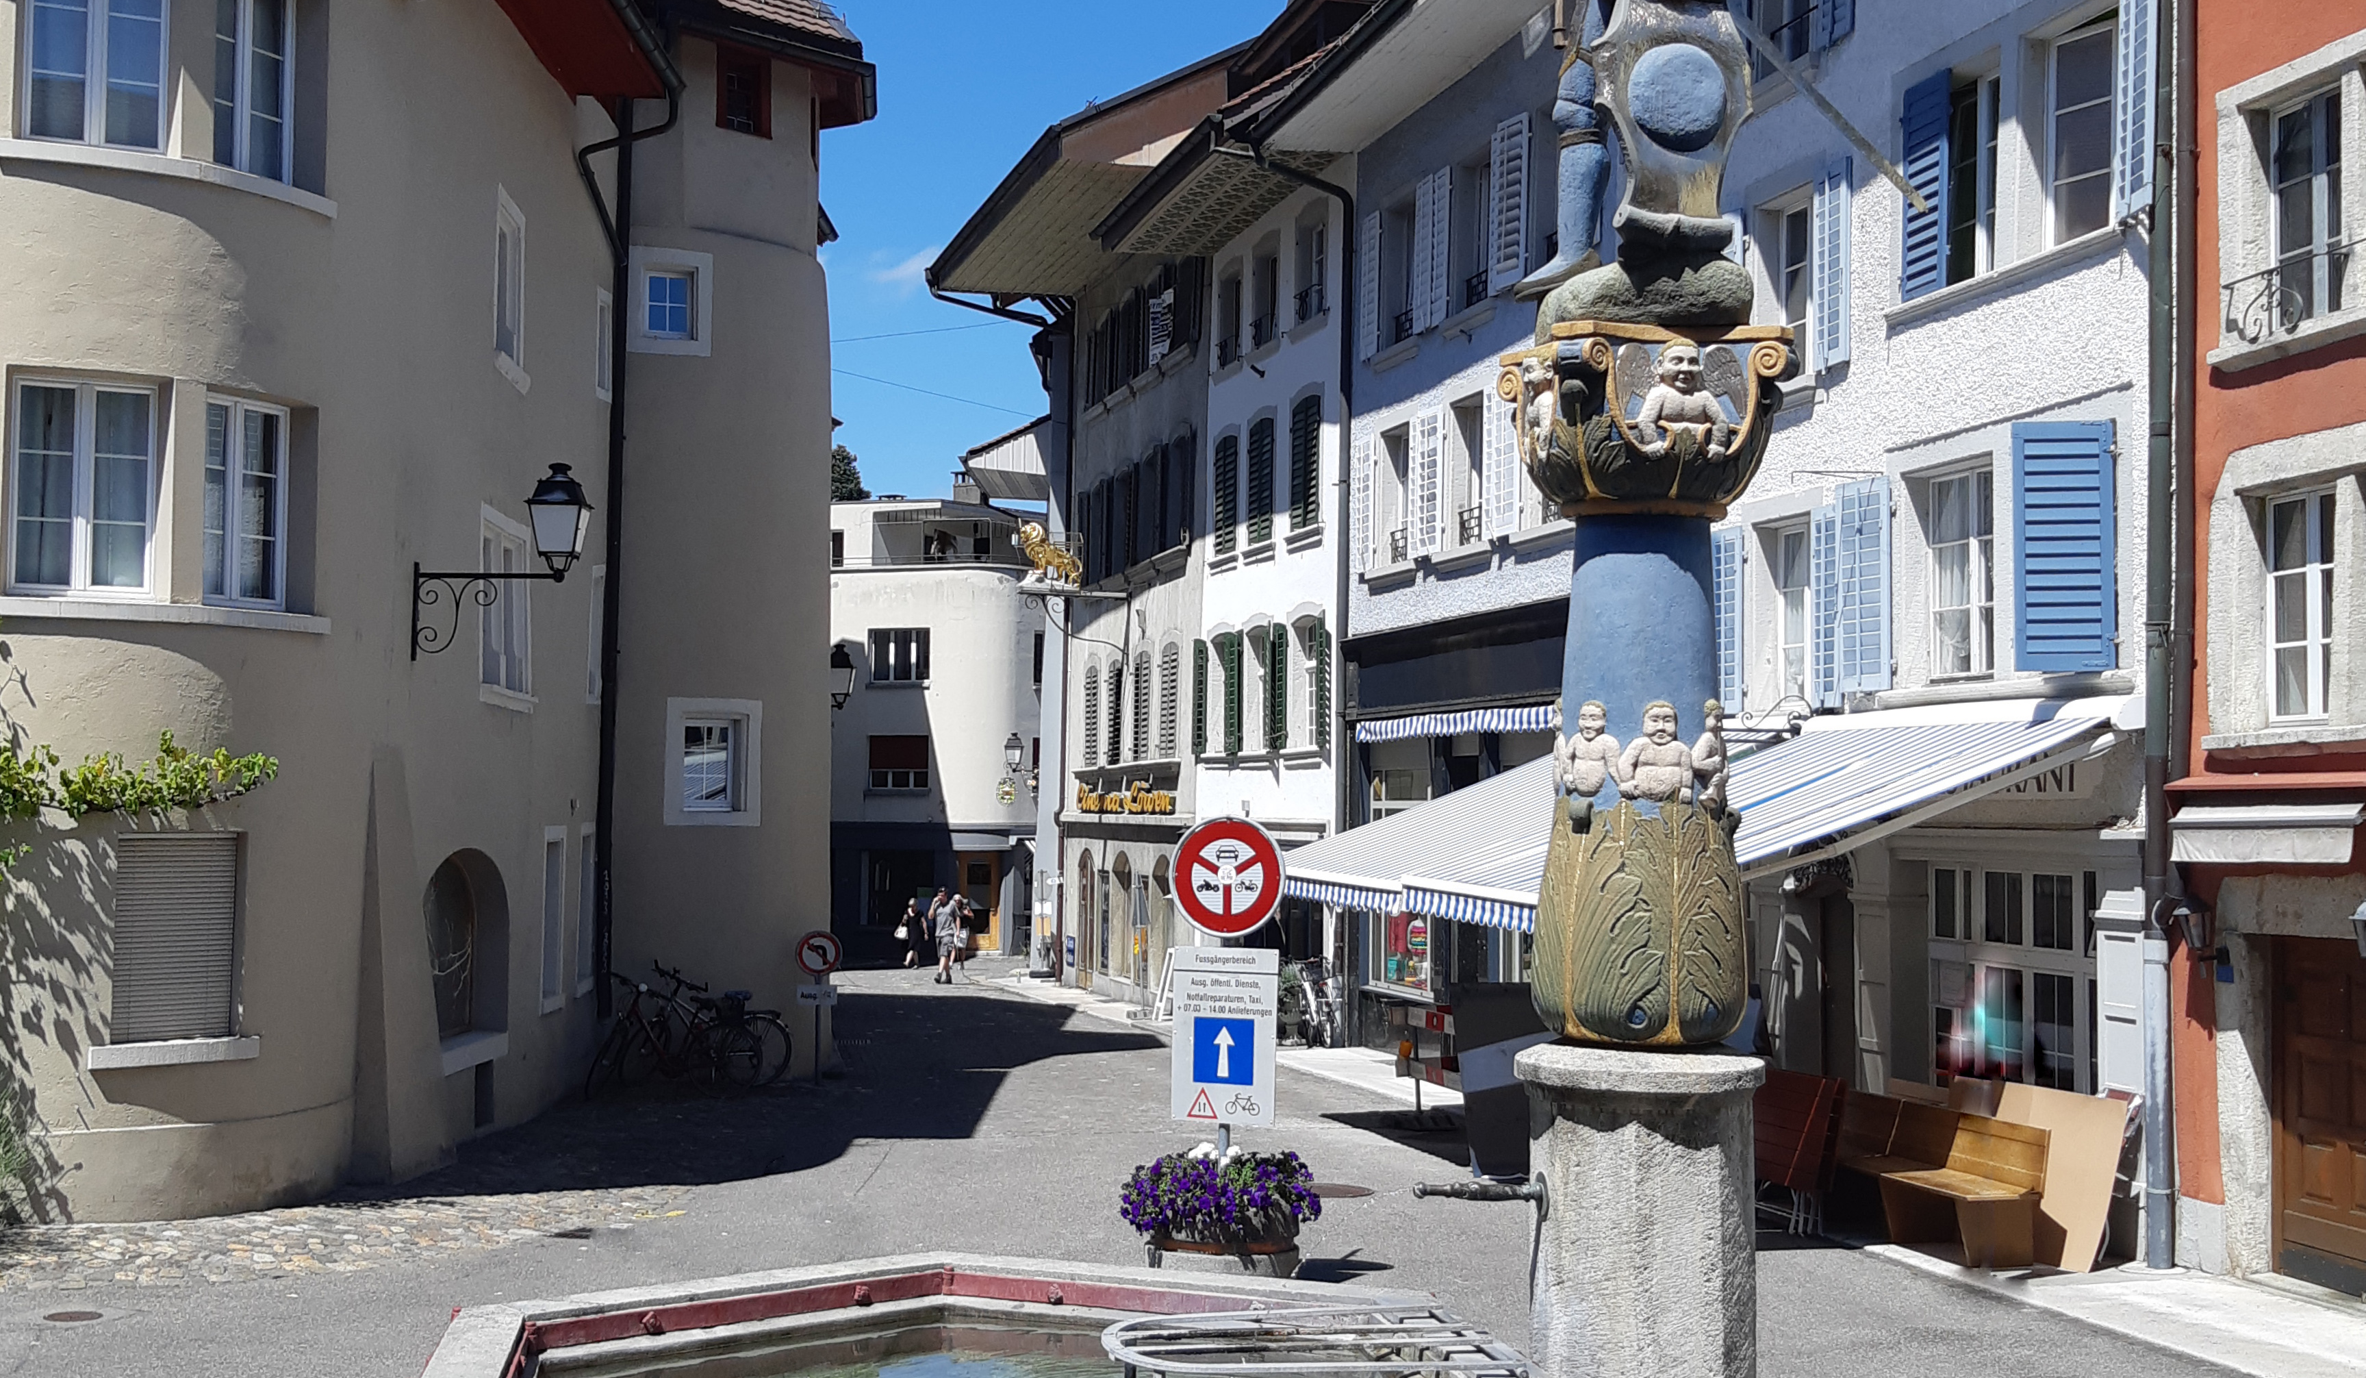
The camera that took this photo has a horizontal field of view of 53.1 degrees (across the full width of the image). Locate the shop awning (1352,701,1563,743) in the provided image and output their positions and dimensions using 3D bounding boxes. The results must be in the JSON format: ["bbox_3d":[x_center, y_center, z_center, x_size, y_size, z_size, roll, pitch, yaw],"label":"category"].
[{"bbox_3d":[2.540,0.365,23.370,0.450,0.270,6.000,2,-3,-15],"label":"shop awning"}]

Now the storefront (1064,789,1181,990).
[{"bbox_3d":[-0.950,3.120,36.300,0.700,3.400,8.200,2,-3,-15],"label":"storefront"}]

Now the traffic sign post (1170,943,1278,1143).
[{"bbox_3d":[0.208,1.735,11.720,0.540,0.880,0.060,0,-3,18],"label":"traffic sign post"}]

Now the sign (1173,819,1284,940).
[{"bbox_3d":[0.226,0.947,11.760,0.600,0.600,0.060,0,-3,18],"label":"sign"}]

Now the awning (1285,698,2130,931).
[{"bbox_3d":[3.060,0.844,16.470,3.100,1.450,6.800,2,-3,-15],"label":"awning"}]

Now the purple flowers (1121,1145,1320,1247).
[{"bbox_3d":[0.189,2.500,11.720,1.000,0.430,0.900,0,-3,18],"label":"purple flowers"}]

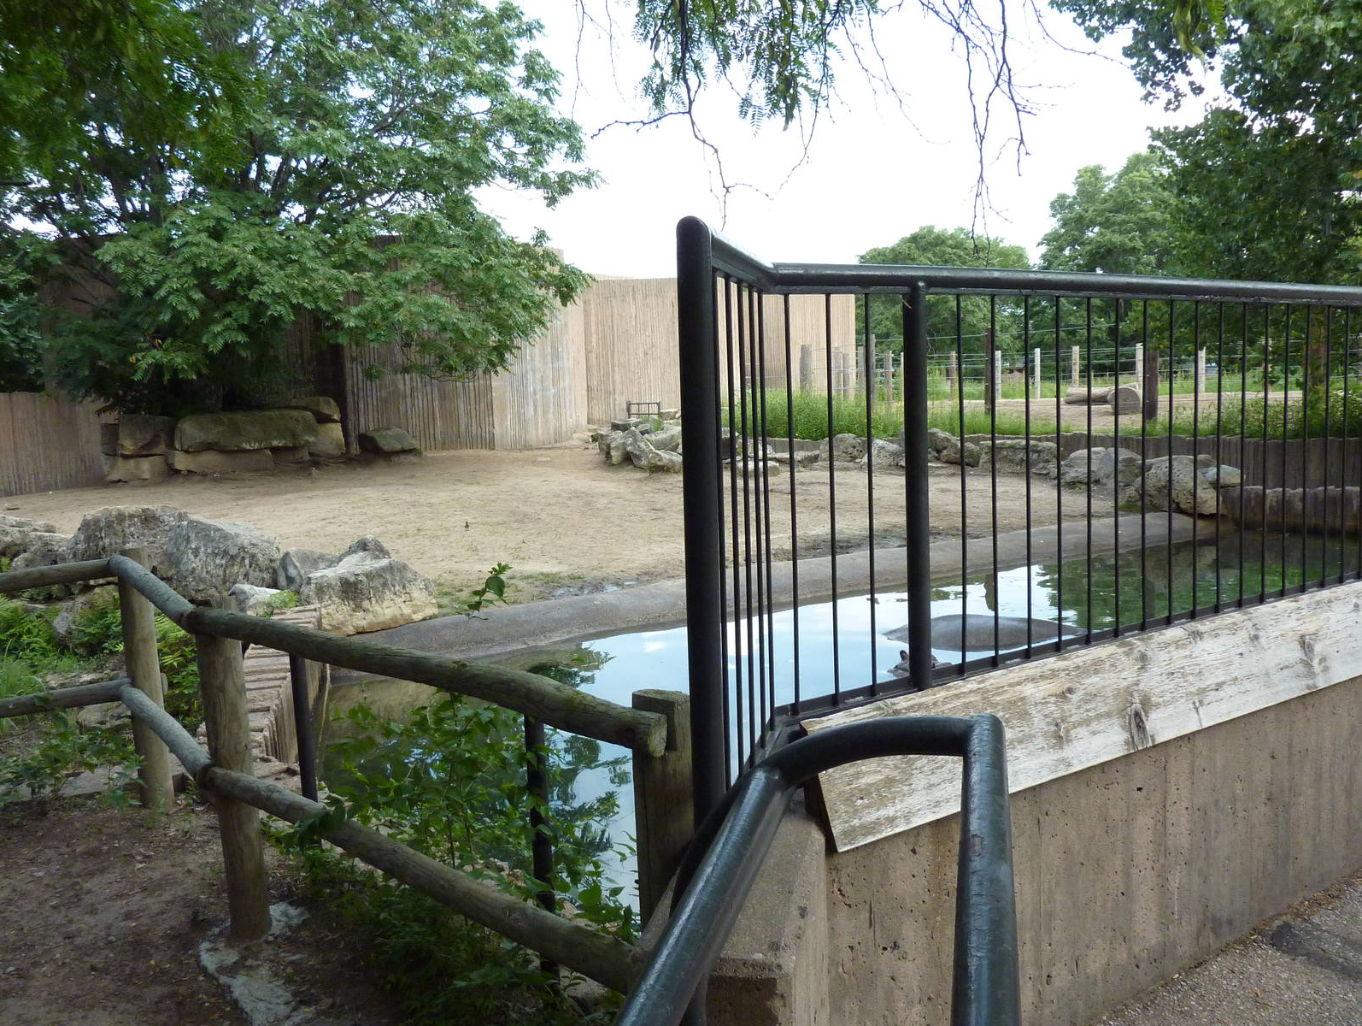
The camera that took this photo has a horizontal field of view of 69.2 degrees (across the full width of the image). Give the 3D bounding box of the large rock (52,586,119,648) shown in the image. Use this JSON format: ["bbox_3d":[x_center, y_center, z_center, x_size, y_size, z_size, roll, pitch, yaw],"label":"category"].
[{"bbox_3d":[-4.282,0.749,7.100,0.440,0.400,0.420,-6,8,-31],"label":"large rock"}]

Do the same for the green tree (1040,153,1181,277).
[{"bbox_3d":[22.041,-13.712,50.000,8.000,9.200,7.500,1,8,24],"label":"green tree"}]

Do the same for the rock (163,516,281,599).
[{"bbox_3d":[-4.070,0.395,8.800,0.980,0.660,0.780,-6,8,-30],"label":"rock"}]

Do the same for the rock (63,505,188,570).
[{"bbox_3d":[-5.206,0.257,9.300,1.070,0.600,0.800,-7,8,-34],"label":"rock"}]

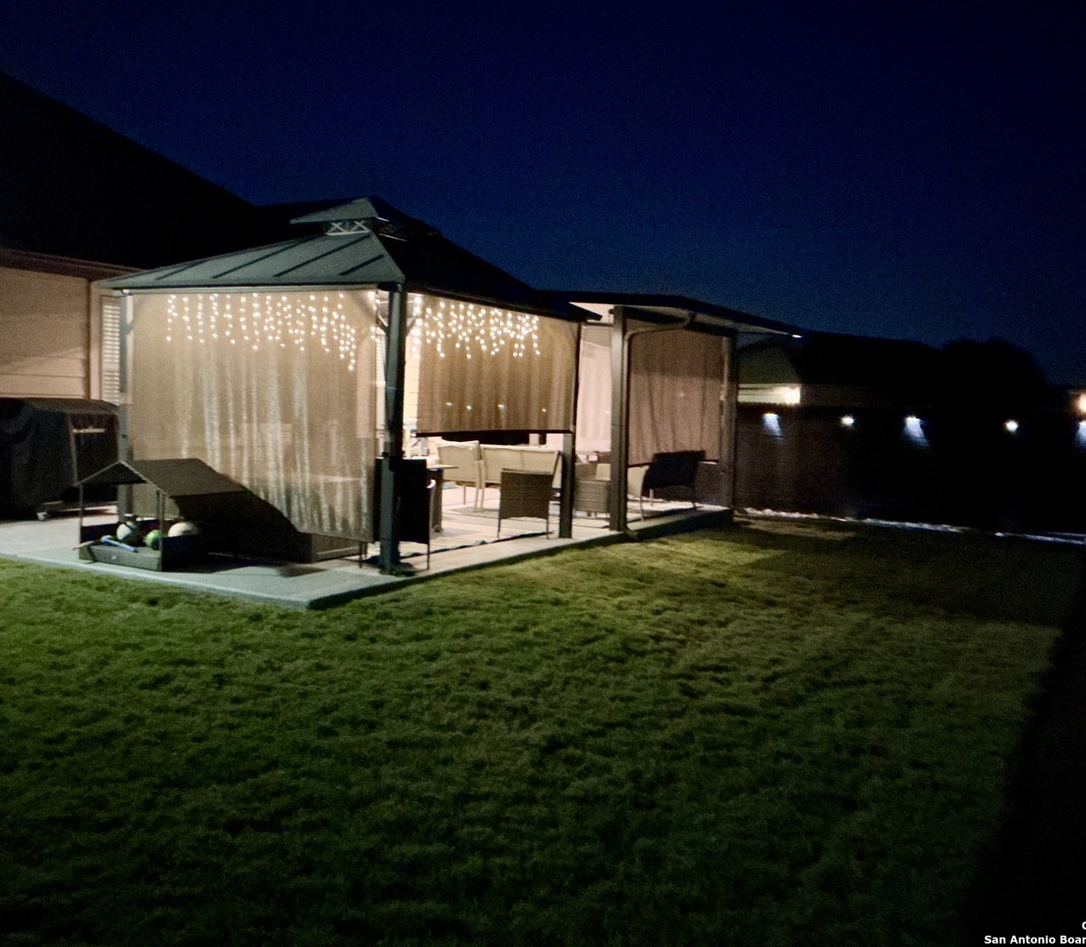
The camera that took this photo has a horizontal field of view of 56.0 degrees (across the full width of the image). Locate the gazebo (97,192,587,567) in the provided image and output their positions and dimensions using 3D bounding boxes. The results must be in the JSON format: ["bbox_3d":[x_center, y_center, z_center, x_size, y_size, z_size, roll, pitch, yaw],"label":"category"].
[{"bbox_3d":[-1.776,-1.024,9.912,3.650,3.260,3.450,5,4,29],"label":"gazebo"}]

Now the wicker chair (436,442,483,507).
[{"bbox_3d":[-1.012,0.015,12.936,0.640,0.860,0.680,3,4,14],"label":"wicker chair"}]

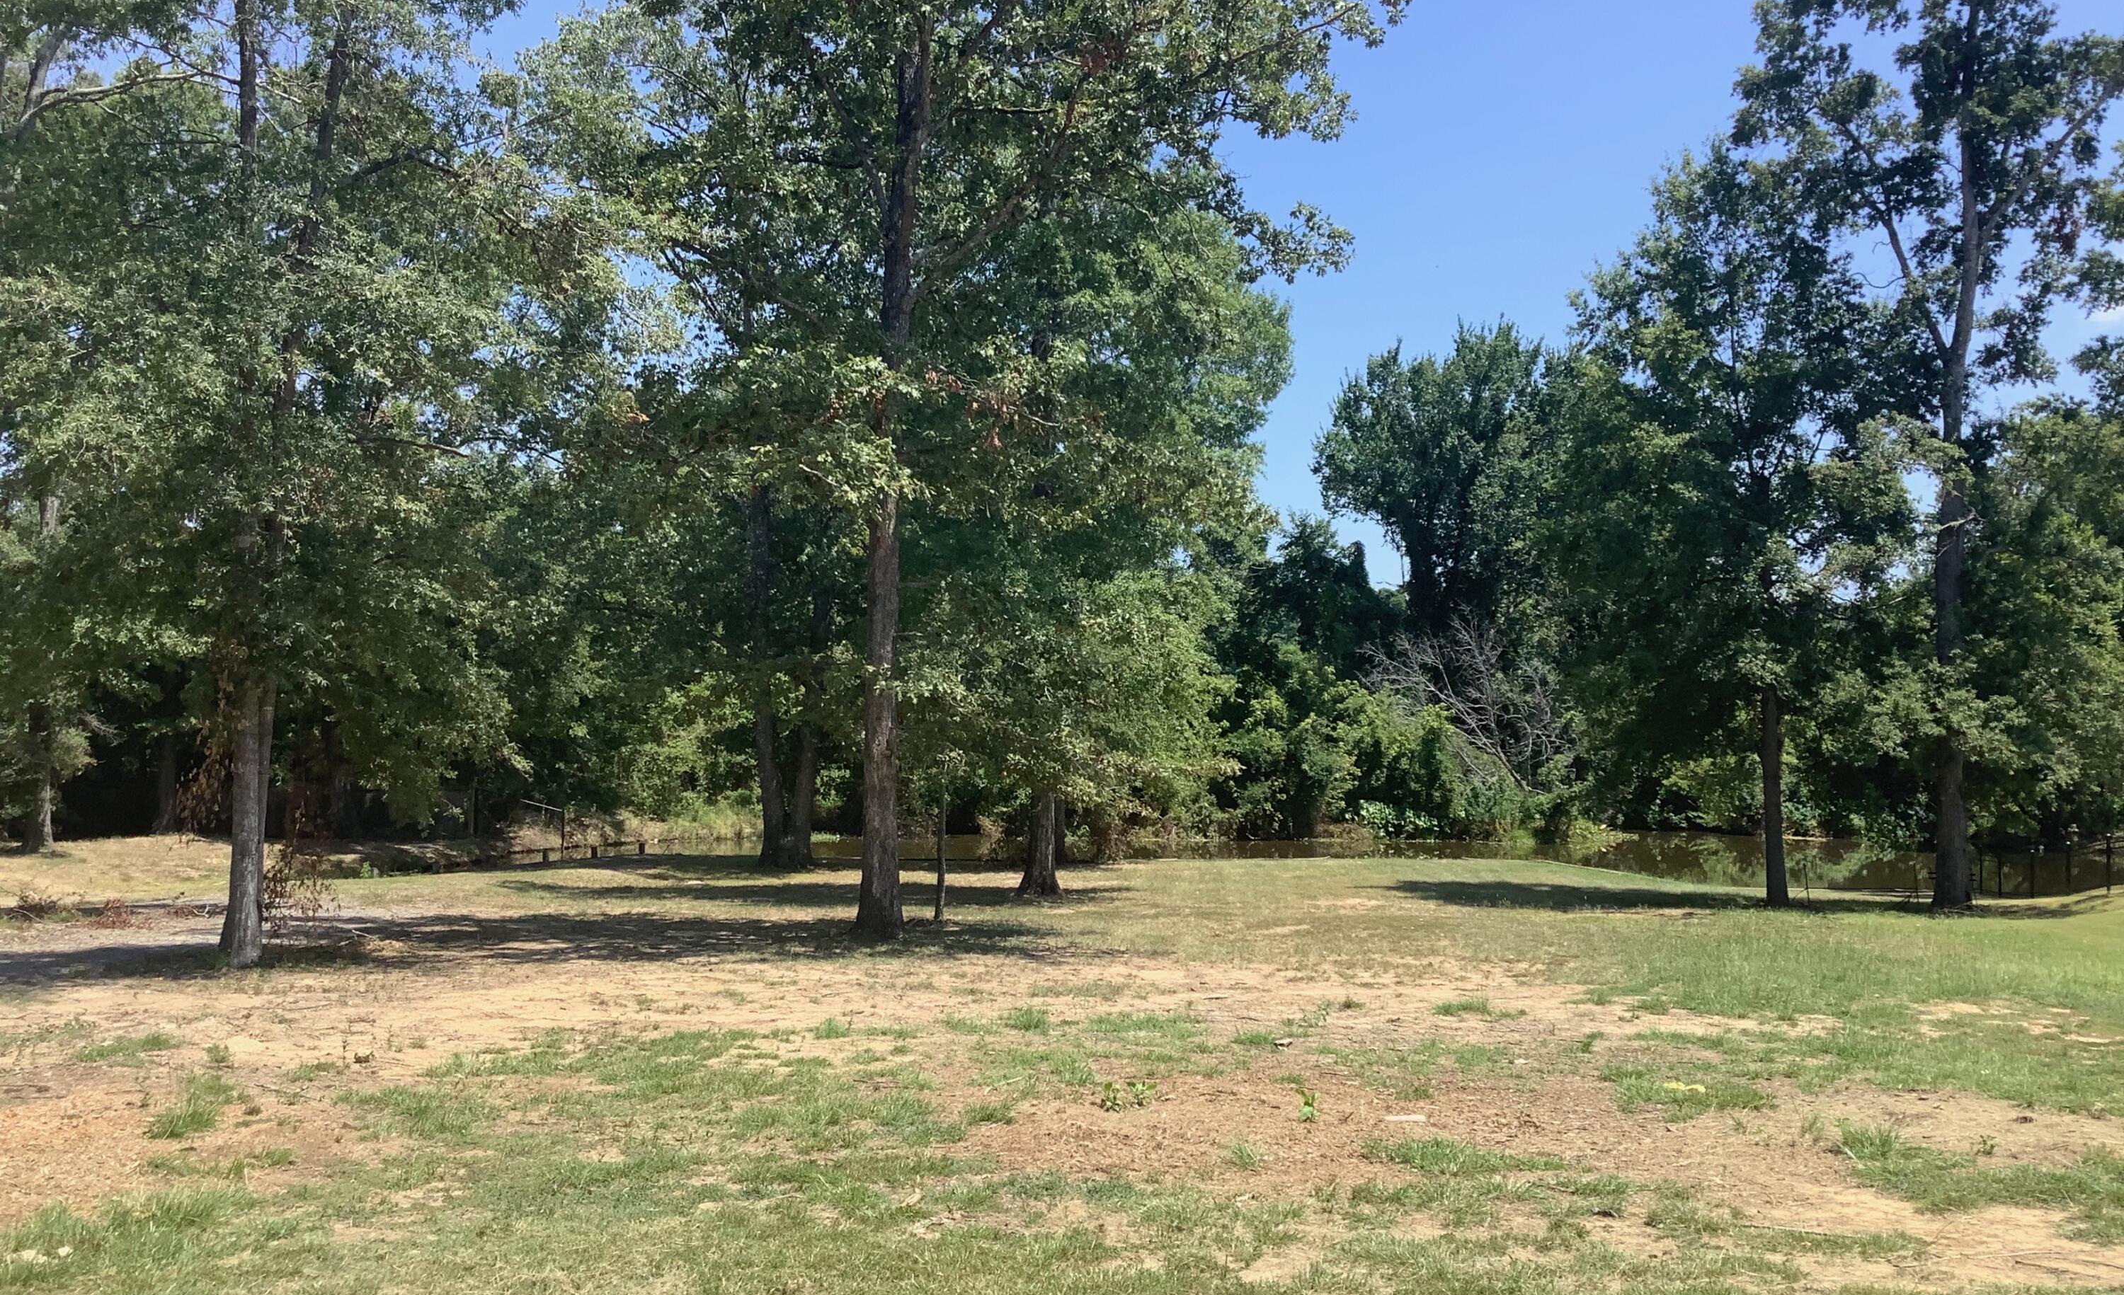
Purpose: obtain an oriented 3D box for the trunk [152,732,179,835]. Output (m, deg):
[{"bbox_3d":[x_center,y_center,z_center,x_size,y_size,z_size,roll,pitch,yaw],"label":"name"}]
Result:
[{"bbox_3d":[-21.218,3.239,45.000,0.560,2.434,0.520,0,-4,0],"label":"trunk"}]

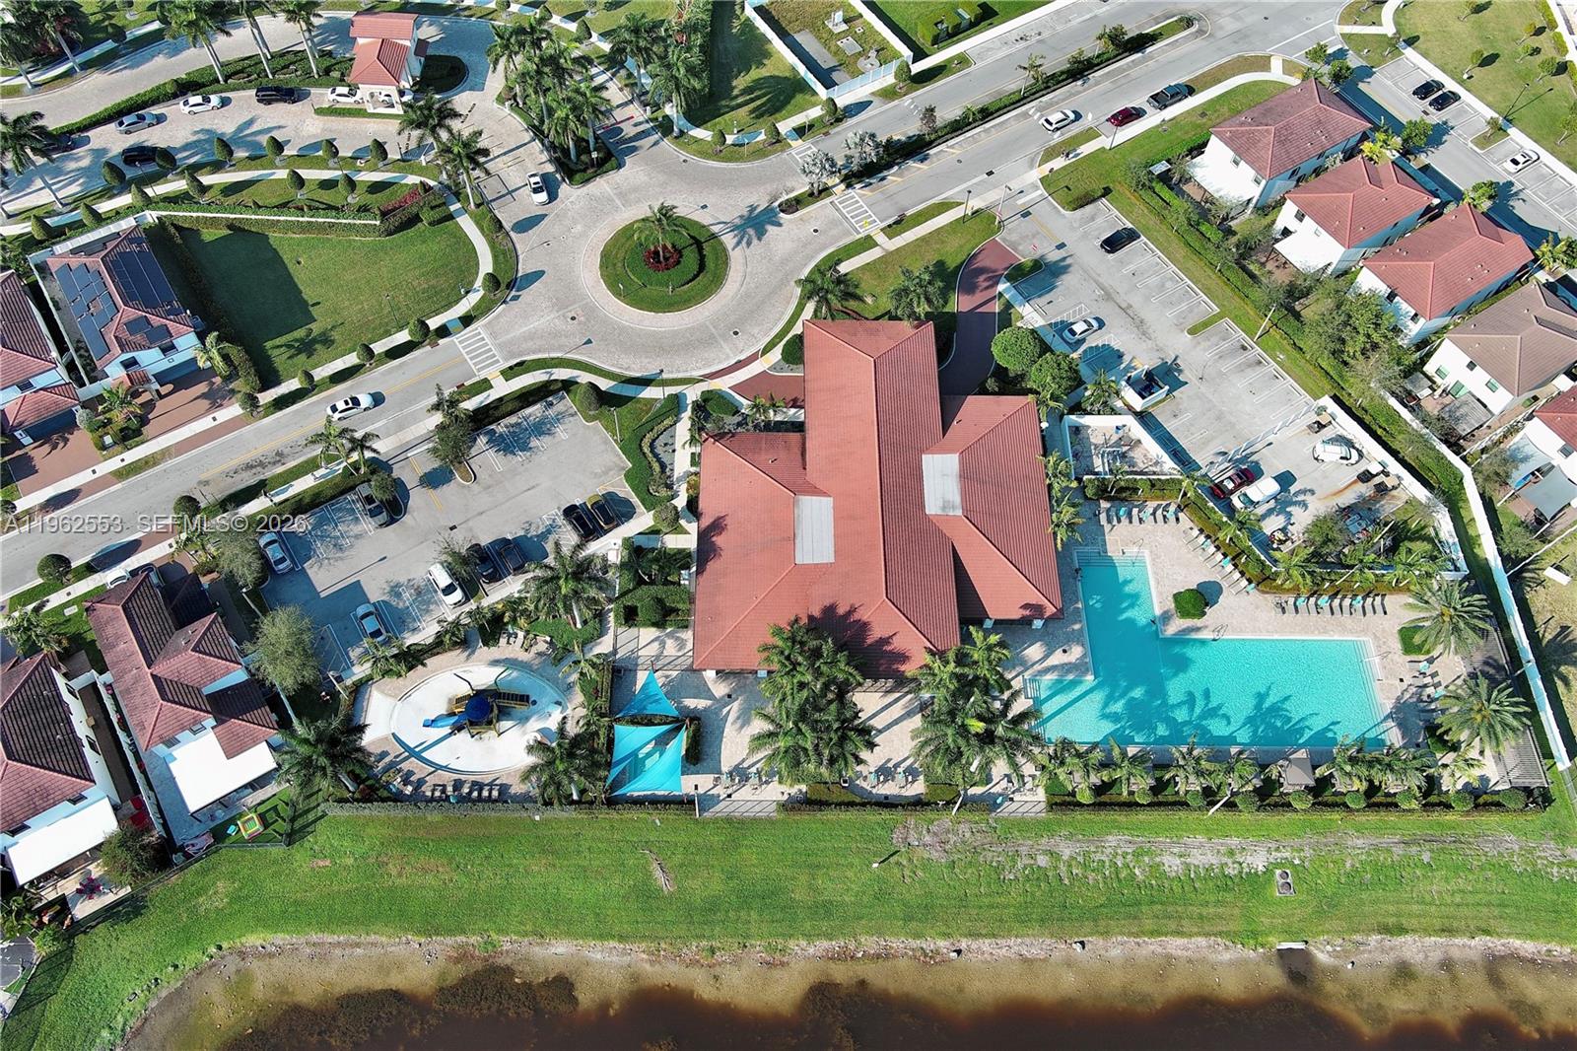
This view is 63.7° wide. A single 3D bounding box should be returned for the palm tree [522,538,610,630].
[{"bbox_3d":[-21.330,7.770,125.608,8.200,10.800,8.200,3,60,0],"label":"palm tree"}]

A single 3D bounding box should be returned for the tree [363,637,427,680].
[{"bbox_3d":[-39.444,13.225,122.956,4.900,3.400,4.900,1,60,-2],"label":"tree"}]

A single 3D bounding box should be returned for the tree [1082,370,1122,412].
[{"bbox_3d":[33.307,-13.224,138.856,4.300,6.900,4.300,1,60,-2],"label":"tree"}]

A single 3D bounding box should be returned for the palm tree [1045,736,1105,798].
[{"bbox_3d":[26.024,22.610,117.813,5.400,7.300,5.400,1,60,-2],"label":"palm tree"}]

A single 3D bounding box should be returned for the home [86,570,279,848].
[{"bbox_3d":[-57.473,14.543,119.457,11.140,7.000,23.600,-28,65,-17],"label":"home"}]

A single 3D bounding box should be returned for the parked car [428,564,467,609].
[{"bbox_3d":[-35.637,6.178,132.747,1.900,1.680,4.750,-29,65,-16],"label":"parked car"}]

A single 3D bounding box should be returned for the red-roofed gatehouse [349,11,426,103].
[{"bbox_3d":[-52.240,-60.100,164.350,8.230,7.090,11.750,3,61,1],"label":"red-roofed gatehouse"}]

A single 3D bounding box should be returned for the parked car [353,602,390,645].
[{"bbox_3d":[-41.045,9.551,125.647,1.830,1.450,4.750,-29,66,-18],"label":"parked car"}]

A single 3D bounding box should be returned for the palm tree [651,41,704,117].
[{"bbox_3d":[-13.752,-52.444,157.313,6.600,10.300,6.600,1,60,-2],"label":"palm tree"}]

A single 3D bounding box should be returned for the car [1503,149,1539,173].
[{"bbox_3d":[94.438,-46.964,163.708,4.750,1.450,1.850,-29,65,-17],"label":"car"}]

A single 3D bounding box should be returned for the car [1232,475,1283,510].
[{"bbox_3d":[51.614,-3.593,139.812,5.100,1.850,1.950,-26,64,-15],"label":"car"}]

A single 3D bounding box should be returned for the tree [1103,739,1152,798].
[{"bbox_3d":[31.691,23.518,121.092,4.600,7.100,4.600,2,61,0],"label":"tree"}]

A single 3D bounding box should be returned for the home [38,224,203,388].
[{"bbox_3d":[-75.078,-24.688,144.206,10.400,7.700,19.400,-29,65,-17],"label":"home"}]

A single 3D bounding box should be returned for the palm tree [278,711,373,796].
[{"bbox_3d":[-41.727,22.122,117.344,7.800,12.600,7.800,2,61,0],"label":"palm tree"}]

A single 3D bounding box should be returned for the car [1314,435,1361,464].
[{"bbox_3d":[60.466,-8.004,140.175,4.750,1.650,1.880,9,60,2],"label":"car"}]

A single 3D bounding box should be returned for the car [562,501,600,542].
[{"bbox_3d":[-22.086,-0.419,135.494,1.840,1.650,4.500,-29,65,-17],"label":"car"}]

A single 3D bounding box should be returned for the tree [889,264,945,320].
[{"bbox_3d":[14.629,-26.205,146.068,5.800,6.200,5.800,1,60,-2],"label":"tree"}]

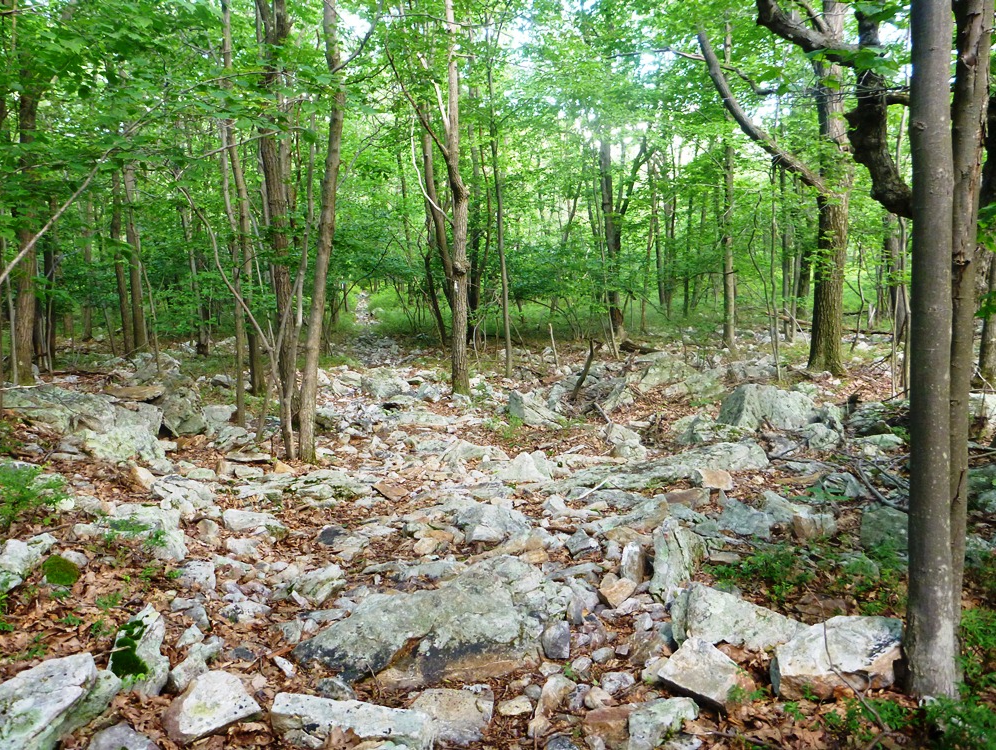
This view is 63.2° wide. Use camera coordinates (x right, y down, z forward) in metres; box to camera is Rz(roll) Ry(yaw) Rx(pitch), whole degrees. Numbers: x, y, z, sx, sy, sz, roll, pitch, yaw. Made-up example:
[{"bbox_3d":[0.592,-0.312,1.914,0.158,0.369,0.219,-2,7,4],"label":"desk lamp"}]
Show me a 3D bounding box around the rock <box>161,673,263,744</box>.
[{"bbox_3d":[-1.045,1.209,2.960,0.340,0.170,0.270,-1,4,-17],"label":"rock"}]

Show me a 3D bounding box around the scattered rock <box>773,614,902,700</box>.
[{"bbox_3d":[1.349,1.128,3.255,0.440,0.190,0.320,0,5,-5],"label":"scattered rock"}]

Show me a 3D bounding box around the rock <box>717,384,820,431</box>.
[{"bbox_3d":[3.027,0.353,9.111,1.020,0.470,0.700,-1,5,-10],"label":"rock"}]

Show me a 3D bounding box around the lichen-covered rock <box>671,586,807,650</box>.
[{"bbox_3d":[1.111,1.106,3.720,0.580,0.240,0.340,1,4,9],"label":"lichen-covered rock"}]

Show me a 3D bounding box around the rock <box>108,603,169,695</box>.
[{"bbox_3d":[-1.432,1.086,3.221,0.210,0.250,0.220,-2,5,-25],"label":"rock"}]

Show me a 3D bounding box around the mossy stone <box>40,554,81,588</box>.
[{"bbox_3d":[-2.423,1.083,4.480,0.210,0.145,0.180,-2,4,-27],"label":"mossy stone"}]

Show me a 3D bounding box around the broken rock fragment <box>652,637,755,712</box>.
[{"bbox_3d":[0.791,1.151,3.127,0.290,0.150,0.310,-4,6,-38],"label":"broken rock fragment"}]

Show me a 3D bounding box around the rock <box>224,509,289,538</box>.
[{"bbox_3d":[-1.638,1.002,5.420,0.400,0.160,0.260,0,4,-6],"label":"rock"}]

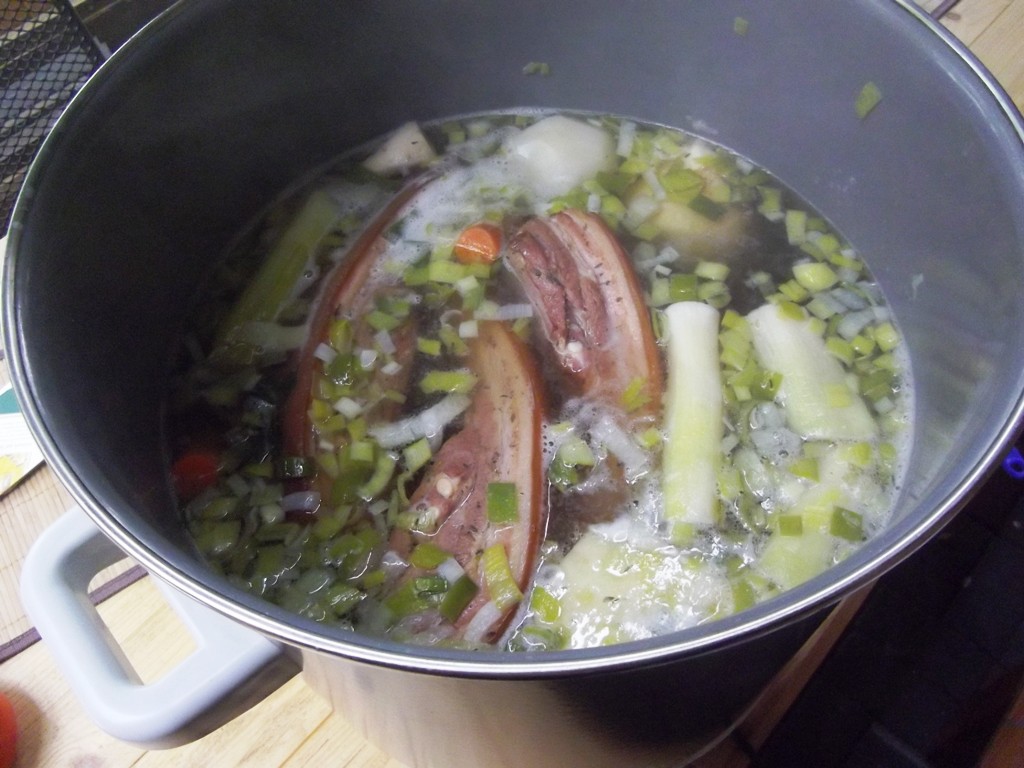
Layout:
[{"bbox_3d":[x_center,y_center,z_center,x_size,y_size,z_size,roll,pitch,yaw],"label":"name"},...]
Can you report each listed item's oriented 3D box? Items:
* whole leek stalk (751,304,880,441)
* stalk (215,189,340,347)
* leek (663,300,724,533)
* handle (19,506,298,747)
[{"bbox_3d":[0.119,-0.006,0.325,0.028,0.025,0.063,-13,58,-5],"label":"whole leek stalk"},{"bbox_3d":[-0.105,-0.055,0.372,0.020,0.019,0.089,14,59,11],"label":"stalk"},{"bbox_3d":[0.071,0.009,0.314,0.021,0.021,0.098,5,58,6],"label":"leek"},{"bbox_3d":[-0.119,0.070,0.259,0.053,0.029,0.096,-38,64,-20],"label":"handle"}]

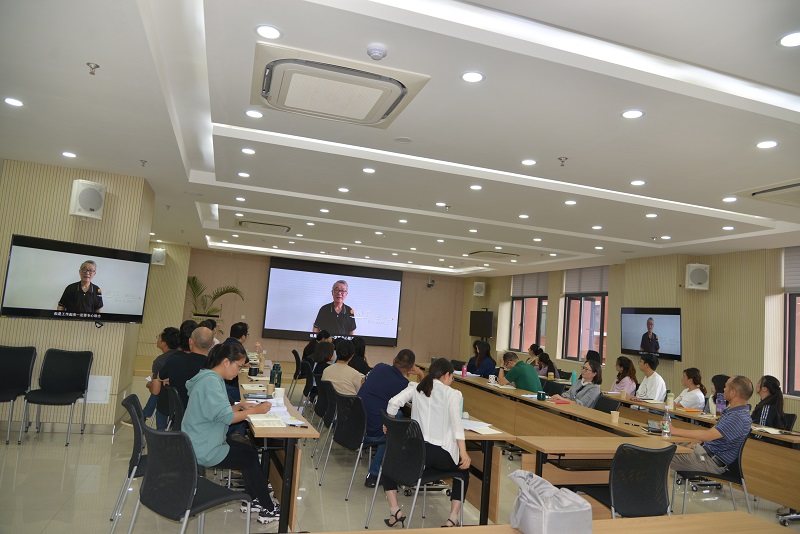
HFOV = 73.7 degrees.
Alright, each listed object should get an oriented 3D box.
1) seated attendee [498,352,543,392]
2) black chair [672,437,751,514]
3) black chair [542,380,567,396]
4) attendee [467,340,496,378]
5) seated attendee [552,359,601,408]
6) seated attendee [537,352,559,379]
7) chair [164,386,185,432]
[{"bbox_3d":[1.442,1.672,6.612,0.751,1.195,0.514,3,-5,15],"label":"seated attendee"},{"bbox_3d":[2.626,1.734,4.491,0.534,0.869,0.454,3,-6,17],"label":"black chair"},{"bbox_3d":[1.808,1.931,6.985,0.550,0.860,0.470,6,-6,-17],"label":"black chair"},{"bbox_3d":[1.115,1.730,7.845,0.711,1.255,0.474,1,-6,31],"label":"attendee"},{"bbox_3d":[1.998,1.673,5.991,0.740,1.220,0.520,5,-5,-10],"label":"seated attendee"},{"bbox_3d":[2.414,2.000,8.926,0.711,1.146,0.464,3,-6,17],"label":"seated attendee"},{"bbox_3d":[-1.548,1.406,4.218,0.550,0.860,0.470,8,-6,-36],"label":"chair"}]

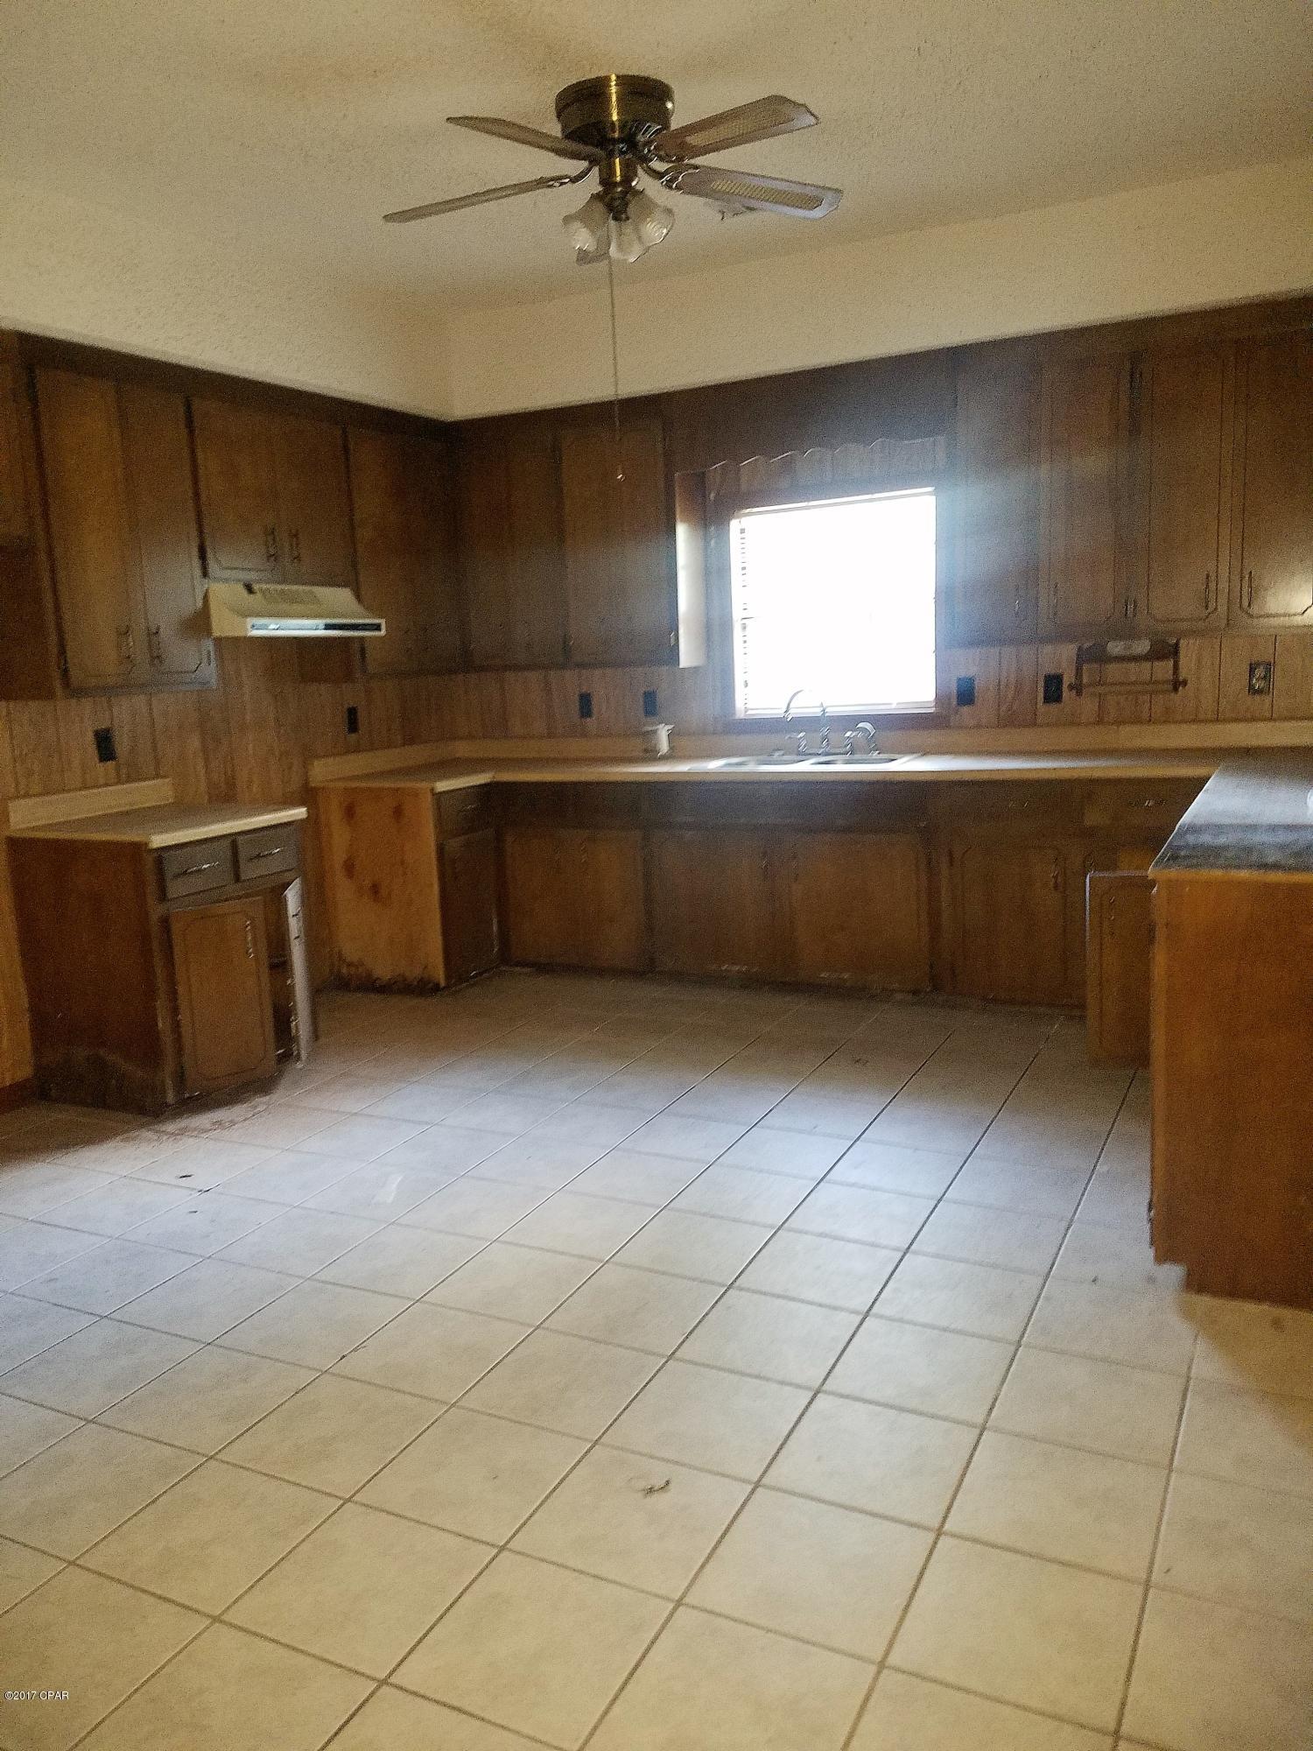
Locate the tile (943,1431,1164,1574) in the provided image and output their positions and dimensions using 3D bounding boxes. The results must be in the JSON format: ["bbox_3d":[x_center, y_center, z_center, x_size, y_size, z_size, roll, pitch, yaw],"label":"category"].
[{"bbox_3d":[0.656,1.022,2.151,0.302,0.010,0.302,2,11,26],"label":"tile"}]

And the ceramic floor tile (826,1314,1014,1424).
[{"bbox_3d":[0.515,0.959,2.553,0.306,0.010,0.304,2,11,26],"label":"ceramic floor tile"}]

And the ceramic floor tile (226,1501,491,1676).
[{"bbox_3d":[-0.447,1.087,2.010,0.303,0.010,0.303,2,10,26],"label":"ceramic floor tile"}]

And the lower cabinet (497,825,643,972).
[{"bbox_3d":[-0.246,0.056,5.977,0.706,0.609,0.500,3,11,28],"label":"lower cabinet"}]

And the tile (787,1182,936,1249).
[{"bbox_3d":[0.511,0.840,3.249,0.306,0.010,0.304,2,11,26],"label":"tile"}]

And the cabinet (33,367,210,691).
[{"bbox_3d":[-1.904,-1.138,4.487,0.310,1.030,0.650,2,11,26],"label":"cabinet"}]

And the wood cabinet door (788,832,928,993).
[{"bbox_3d":[0.798,0.138,5.215,0.582,0.616,0.022,2,11,26],"label":"wood cabinet door"}]

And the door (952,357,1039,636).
[{"bbox_3d":[1.315,-1.442,5.112,0.338,1.045,0.022,2,11,26],"label":"door"}]

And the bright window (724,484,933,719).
[{"bbox_3d":[0.749,-1.155,5.707,0.930,0.920,0.090,2,11,26],"label":"bright window"}]

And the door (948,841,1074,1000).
[{"bbox_3d":[1.357,0.174,5.028,0.457,0.627,0.020,2,11,26],"label":"door"}]

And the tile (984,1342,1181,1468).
[{"bbox_3d":[0.795,0.970,2.413,0.306,0.010,0.304,2,11,26],"label":"tile"}]

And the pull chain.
[{"bbox_3d":[-0.110,-1.397,3.593,0.012,0.629,0.012,3,11,28],"label":"pull chain"}]

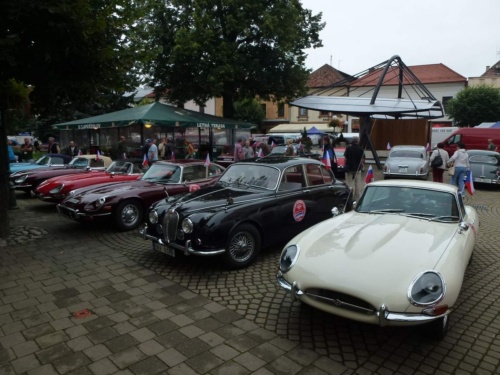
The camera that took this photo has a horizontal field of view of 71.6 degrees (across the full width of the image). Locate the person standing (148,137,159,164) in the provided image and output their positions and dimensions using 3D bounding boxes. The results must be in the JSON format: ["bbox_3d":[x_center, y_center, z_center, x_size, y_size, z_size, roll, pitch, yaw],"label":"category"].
[{"bbox_3d":[-3.927,-1.101,14.288,0.360,1.750,0.500,-2,8,-12],"label":"person standing"}]

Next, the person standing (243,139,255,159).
[{"bbox_3d":[-0.051,-0.913,13.101,0.520,1.730,0.340,3,8,17],"label":"person standing"}]

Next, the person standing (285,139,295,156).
[{"bbox_3d":[1.585,-1.022,13.796,0.520,1.720,0.330,3,9,24],"label":"person standing"}]

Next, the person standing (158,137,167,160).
[{"bbox_3d":[-3.394,-0.988,13.693,0.340,1.770,0.480,4,9,30],"label":"person standing"}]

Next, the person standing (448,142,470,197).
[{"bbox_3d":[6.202,-0.517,10.317,0.520,1.620,0.380,-2,8,-9],"label":"person standing"}]

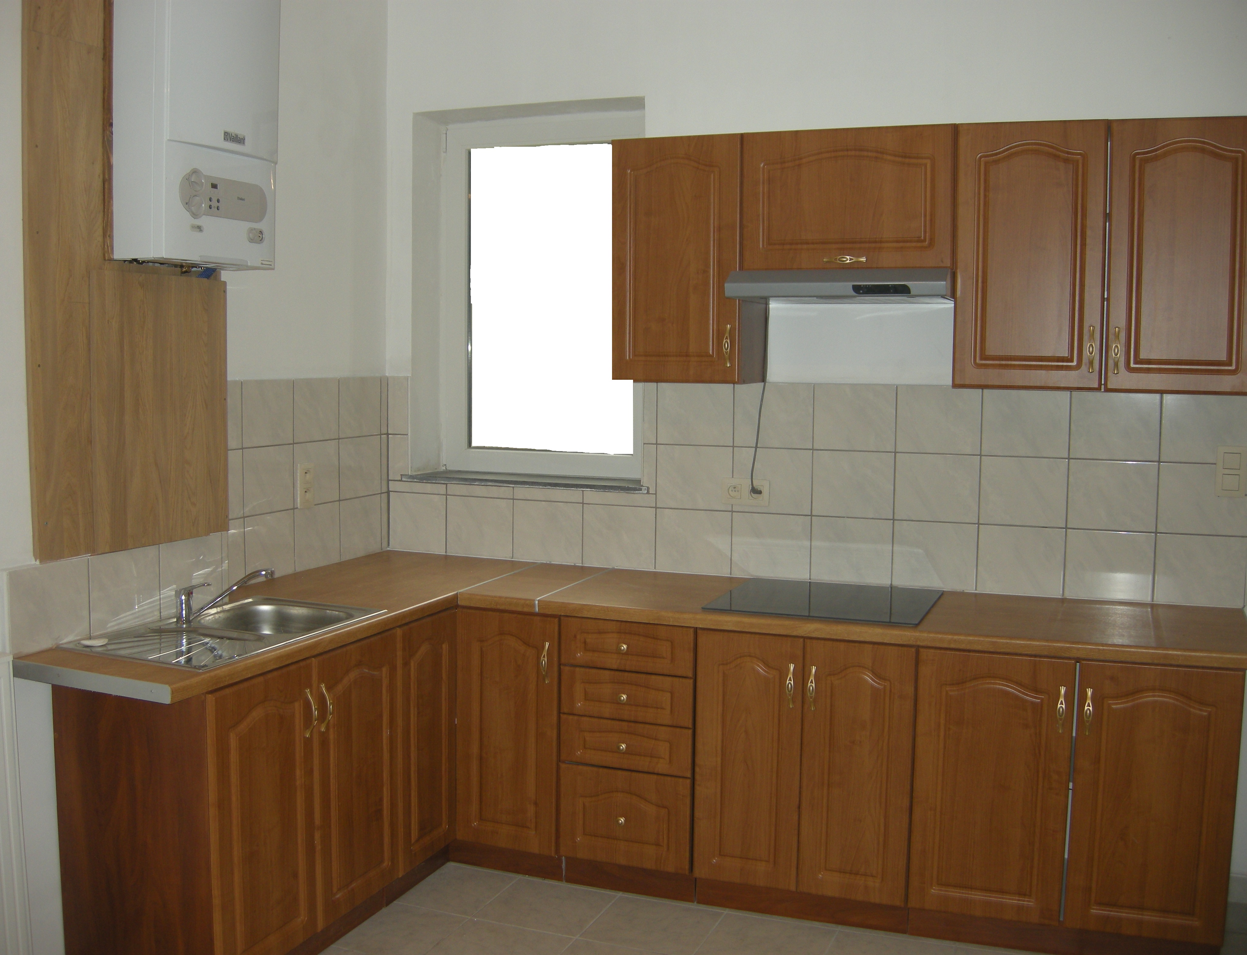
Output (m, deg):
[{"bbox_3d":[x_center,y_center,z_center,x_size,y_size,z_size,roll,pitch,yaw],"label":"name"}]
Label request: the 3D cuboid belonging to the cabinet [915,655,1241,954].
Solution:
[{"bbox_3d":[1.208,0.775,3.456,0.810,0.711,0.532,2,5,21],"label":"cabinet"}]

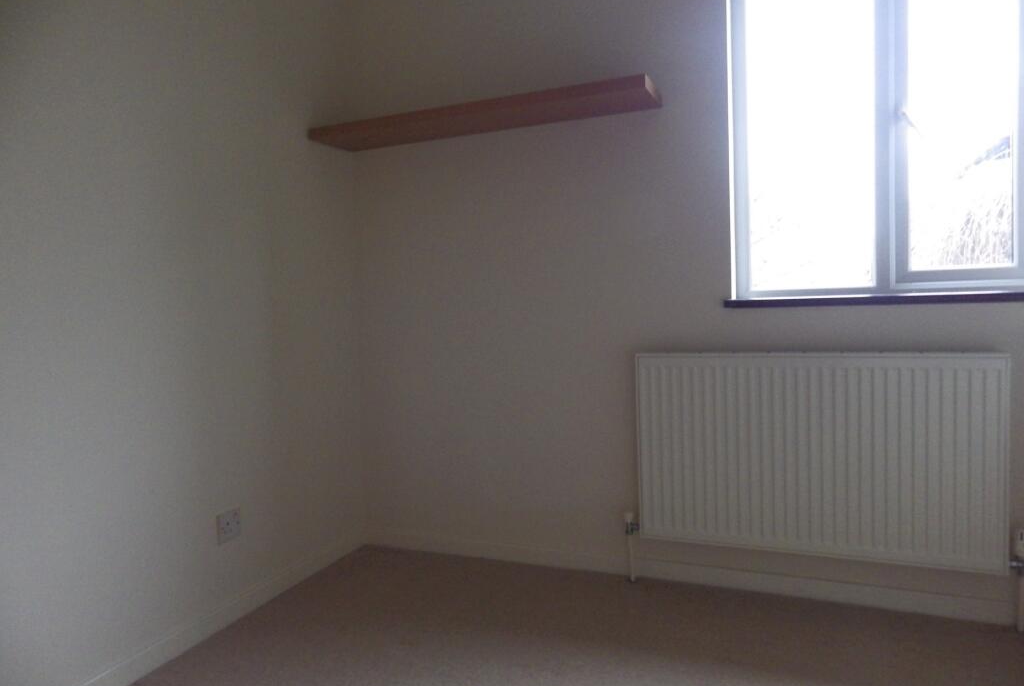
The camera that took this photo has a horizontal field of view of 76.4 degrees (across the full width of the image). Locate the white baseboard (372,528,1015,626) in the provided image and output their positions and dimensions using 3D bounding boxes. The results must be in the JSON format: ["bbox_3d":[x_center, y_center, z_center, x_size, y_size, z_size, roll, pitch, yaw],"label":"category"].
[{"bbox_3d":[0.432,0.763,2.208,2.180,0.071,0.017,0,3,22],"label":"white baseboard"}]

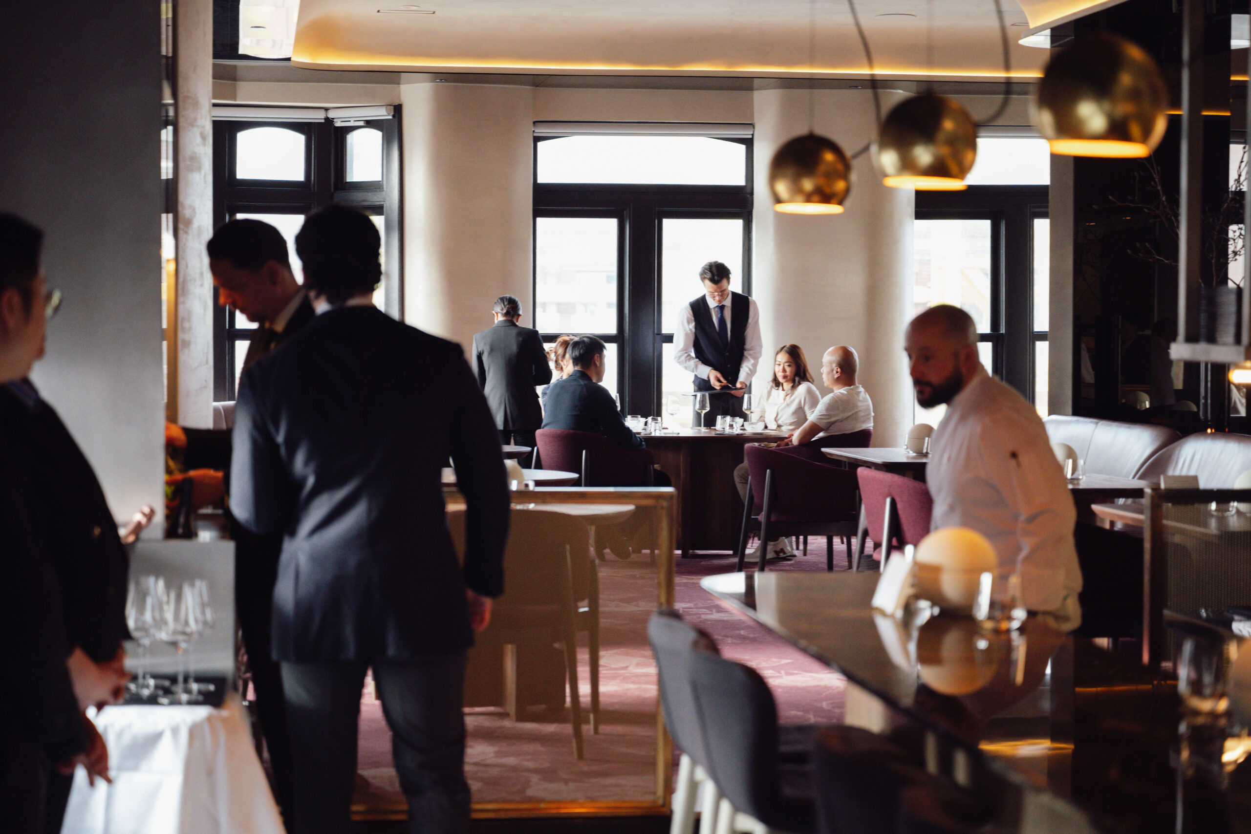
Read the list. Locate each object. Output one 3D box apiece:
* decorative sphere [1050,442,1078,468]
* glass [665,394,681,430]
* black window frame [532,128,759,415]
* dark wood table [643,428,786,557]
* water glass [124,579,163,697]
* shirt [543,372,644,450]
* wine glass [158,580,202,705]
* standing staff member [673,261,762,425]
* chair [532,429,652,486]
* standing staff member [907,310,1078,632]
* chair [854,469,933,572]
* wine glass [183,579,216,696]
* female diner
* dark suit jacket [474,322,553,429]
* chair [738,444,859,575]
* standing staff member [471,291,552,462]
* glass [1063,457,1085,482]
[{"bbox_3d":[1.915,0.194,10.720,0.156,0.156,0.156,0,2,0],"label":"decorative sphere"},{"bbox_3d":[0.298,-0.028,15.300,0.086,0.232,0.086,0,2,0],"label":"glass"},{"bbox_3d":[0.123,-0.945,17.000,1.550,2.150,0.130,0,2,-5],"label":"black window frame"},{"bbox_3d":[0.447,0.475,15.150,1.300,0.750,1.300,0,2,-5],"label":"dark wood table"},{"bbox_3d":[-0.890,0.406,4.500,0.075,0.220,0.075,0,2,0],"label":"water glass"},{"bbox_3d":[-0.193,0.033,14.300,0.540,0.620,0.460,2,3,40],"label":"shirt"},{"bbox_3d":[-0.878,0.445,4.800,0.083,0.222,0.083,0,2,0],"label":"wine glass"},{"bbox_3d":[0.602,-0.091,15.850,0.570,1.820,0.420,0,2,-7],"label":"standing staff member"},{"bbox_3d":[-0.180,0.464,14.280,0.580,0.800,0.590,-1,3,-35],"label":"chair"},{"bbox_3d":[0.884,0.477,5.750,0.440,1.480,0.490,-1,3,-29],"label":"standing staff member"},{"bbox_3d":[1.330,0.617,10.650,0.580,0.800,0.590,0,2,-10],"label":"chair"},{"bbox_3d":[-0.869,0.444,4.920,0.083,0.222,0.083,0,2,0],"label":"wine glass"},{"bbox_3d":[0.962,0.181,15.200,0.500,1.290,0.720,2,3,41],"label":"female diner"},{"bbox_3d":[-0.721,-0.254,15.150,0.520,0.720,0.360,1,2,19],"label":"dark suit jacket"},{"bbox_3d":[0.889,0.545,12.650,0.550,0.800,0.570,0,2,-12],"label":"chair"},{"bbox_3d":[-0.721,0.026,15.150,0.520,1.600,0.380,1,2,19],"label":"standing staff member"},{"bbox_3d":[1.953,0.226,10.580,0.086,0.098,0.086,0,2,0],"label":"glass"}]

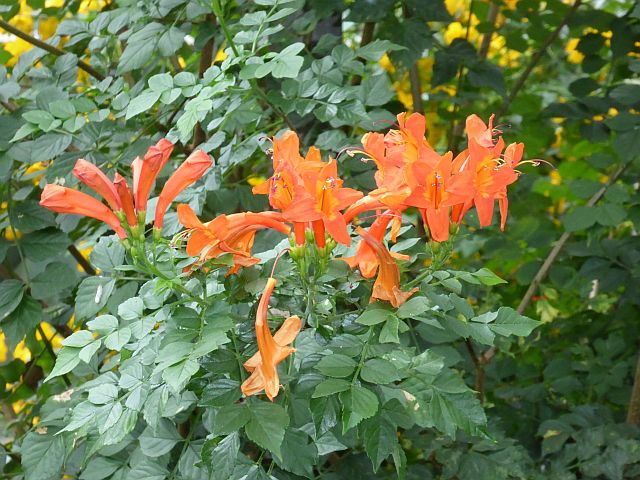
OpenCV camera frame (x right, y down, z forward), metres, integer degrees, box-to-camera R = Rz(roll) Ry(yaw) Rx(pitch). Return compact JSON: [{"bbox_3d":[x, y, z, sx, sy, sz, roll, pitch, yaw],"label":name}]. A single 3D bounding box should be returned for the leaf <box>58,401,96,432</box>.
[{"bbox_3d":[-0.126,0.092,1.540,0.025,0.010,0.011,-36,66,-19],"label":"leaf"}]

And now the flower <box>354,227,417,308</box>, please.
[{"bbox_3d":[0.036,0.015,1.610,0.031,0.043,0.032,15,3,1],"label":"flower"}]

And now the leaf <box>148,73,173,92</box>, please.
[{"bbox_3d":[-0.081,-0.080,1.500,0.013,0.004,0.012,25,51,6],"label":"leaf"}]

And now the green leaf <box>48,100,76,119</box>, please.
[{"bbox_3d":[-0.161,-0.082,1.850,0.020,0.006,0.015,6,53,12],"label":"green leaf"}]

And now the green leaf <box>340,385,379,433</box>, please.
[{"bbox_3d":[0.021,0.097,1.680,0.023,0.032,0.006,8,-30,1],"label":"green leaf"}]

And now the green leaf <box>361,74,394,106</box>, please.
[{"bbox_3d":[0.031,-0.080,1.580,0.018,0.019,0.004,31,-20,8],"label":"green leaf"}]

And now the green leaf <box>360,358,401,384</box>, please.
[{"bbox_3d":[0.036,0.076,1.700,0.023,0.005,0.016,24,57,9],"label":"green leaf"}]

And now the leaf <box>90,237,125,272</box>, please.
[{"bbox_3d":[-0.115,0.008,1.600,0.018,0.020,0.010,-12,-17,-4],"label":"leaf"}]

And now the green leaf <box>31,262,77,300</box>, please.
[{"bbox_3d":[-0.158,0.025,1.750,0.027,0.022,0.010,-5,-17,-2],"label":"green leaf"}]

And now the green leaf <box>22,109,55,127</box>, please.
[{"bbox_3d":[-0.147,-0.064,1.550,0.017,0.004,0.014,7,40,-9],"label":"green leaf"}]

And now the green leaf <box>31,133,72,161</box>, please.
[{"bbox_3d":[-0.170,-0.059,1.861,0.031,0.006,0.017,-33,62,-13],"label":"green leaf"}]

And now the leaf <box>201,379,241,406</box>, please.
[{"bbox_3d":[-0.049,0.075,1.450,0.021,0.004,0.017,-27,48,-17],"label":"leaf"}]

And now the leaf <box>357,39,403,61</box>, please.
[{"bbox_3d":[0.036,-0.116,1.800,0.028,0.014,0.011,-5,-33,-3],"label":"leaf"}]

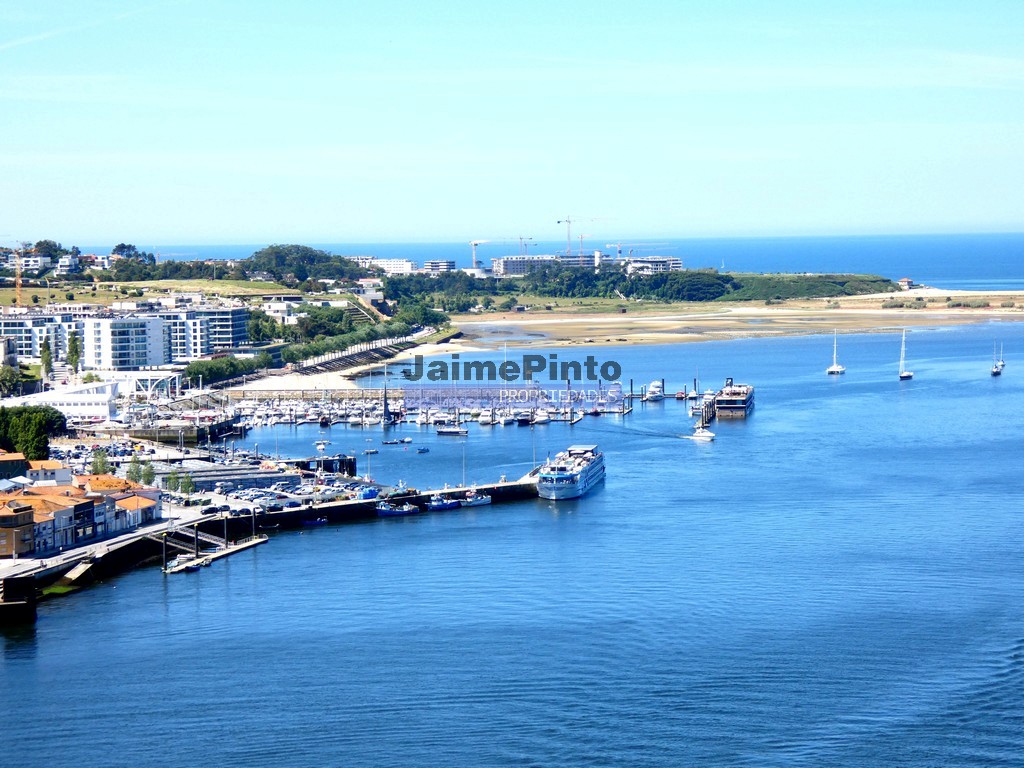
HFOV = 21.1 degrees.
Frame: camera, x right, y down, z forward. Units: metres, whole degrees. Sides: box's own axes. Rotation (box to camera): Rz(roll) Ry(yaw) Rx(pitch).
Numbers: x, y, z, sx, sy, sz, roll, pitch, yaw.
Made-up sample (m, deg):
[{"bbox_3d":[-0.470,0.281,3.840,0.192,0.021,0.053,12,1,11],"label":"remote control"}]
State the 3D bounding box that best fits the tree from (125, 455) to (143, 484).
[{"bbox_3d":[-106.470,24.100,775.480,4.200,8.600,4.200,-1,3,0],"label":"tree"}]

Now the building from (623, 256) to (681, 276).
[{"bbox_3d":[130.740,-109.150,2560.000,50.000,17.500,25.000,0,3,15],"label":"building"}]

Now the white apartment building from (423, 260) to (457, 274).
[{"bbox_3d":[-67.390,-107.800,2550.000,23.000,13.000,18.000,1,4,23],"label":"white apartment building"}]

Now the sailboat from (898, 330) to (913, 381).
[{"bbox_3d":[178.970,-13.310,1250.000,4.100,23.000,13.500,0,4,23],"label":"sailboat"}]

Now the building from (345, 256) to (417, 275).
[{"bbox_3d":[-135.150,-121.480,2827.510,70.000,17.000,18.000,0,3,20],"label":"building"}]

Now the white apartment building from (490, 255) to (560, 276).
[{"bbox_3d":[14.130,-119.560,2775.690,64.000,20.500,22.000,-3,4,-28],"label":"white apartment building"}]

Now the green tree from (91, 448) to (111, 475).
[{"bbox_3d":[-119.490,23.280,798.460,4.900,8.400,4.900,-1,3,0],"label":"green tree"}]

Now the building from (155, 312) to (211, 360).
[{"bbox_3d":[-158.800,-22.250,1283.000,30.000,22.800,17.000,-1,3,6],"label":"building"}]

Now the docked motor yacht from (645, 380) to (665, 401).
[{"bbox_3d":[59.600,2.740,1141.000,4.400,7.100,14.500,1,4,26],"label":"docked motor yacht"}]

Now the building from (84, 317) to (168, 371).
[{"bbox_3d":[-163.320,-16.880,1164.000,31.000,21.700,19.000,-2,4,-24],"label":"building"}]

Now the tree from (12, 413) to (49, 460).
[{"bbox_3d":[-150.550,16.880,860.170,10.500,15.000,9.500,-1,3,0],"label":"tree"}]

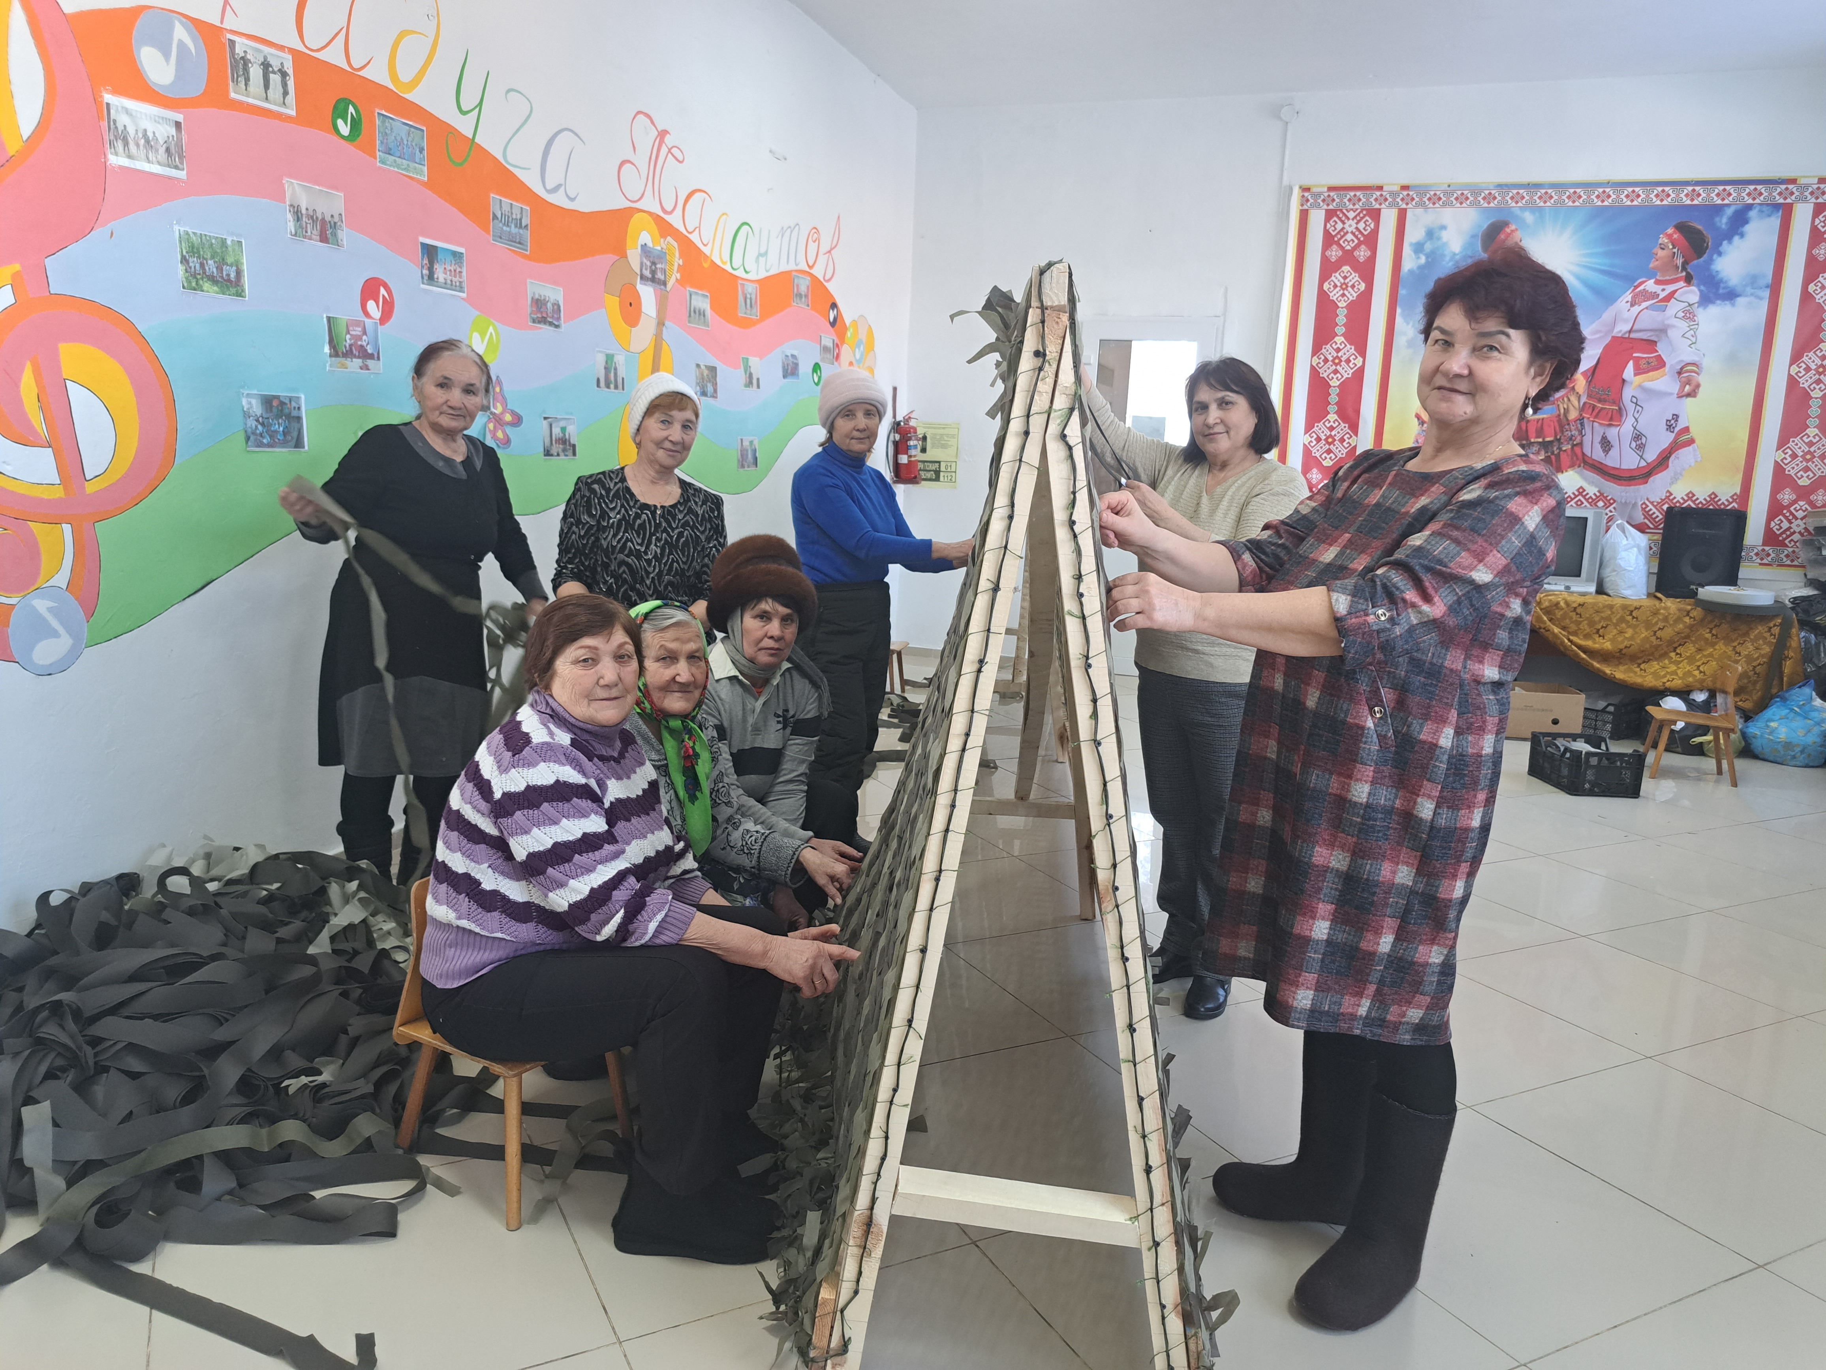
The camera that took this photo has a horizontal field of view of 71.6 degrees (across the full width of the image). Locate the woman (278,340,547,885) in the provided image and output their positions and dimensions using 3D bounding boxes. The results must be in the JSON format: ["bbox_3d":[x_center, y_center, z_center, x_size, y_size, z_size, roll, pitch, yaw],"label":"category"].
[{"bbox_3d":[-1.356,-0.136,3.417,0.600,1.570,0.420,-5,12,-37],"label":"woman"}]

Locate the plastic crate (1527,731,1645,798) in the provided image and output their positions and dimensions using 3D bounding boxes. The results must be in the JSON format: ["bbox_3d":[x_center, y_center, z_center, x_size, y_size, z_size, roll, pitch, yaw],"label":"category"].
[{"bbox_3d":[2.964,0.350,5.579,0.300,0.195,0.385,2,10,0],"label":"plastic crate"}]

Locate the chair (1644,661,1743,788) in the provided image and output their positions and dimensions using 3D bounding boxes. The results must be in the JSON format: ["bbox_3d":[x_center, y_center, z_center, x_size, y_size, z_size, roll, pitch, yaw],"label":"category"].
[{"bbox_3d":[3.572,0.157,5.810,0.340,0.545,0.290,6,11,20],"label":"chair"}]

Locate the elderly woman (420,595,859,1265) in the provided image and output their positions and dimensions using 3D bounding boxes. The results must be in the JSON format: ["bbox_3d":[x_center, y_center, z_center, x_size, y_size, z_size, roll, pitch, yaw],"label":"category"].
[{"bbox_3d":[-0.465,0.382,2.191,0.780,1.040,0.480,5,10,18],"label":"elderly woman"}]

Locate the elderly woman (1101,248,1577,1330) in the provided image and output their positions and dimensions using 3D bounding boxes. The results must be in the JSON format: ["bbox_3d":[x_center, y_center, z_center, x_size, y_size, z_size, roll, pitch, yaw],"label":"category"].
[{"bbox_3d":[0.604,0.173,1.935,0.680,1.620,0.460,-1,11,-20],"label":"elderly woman"}]

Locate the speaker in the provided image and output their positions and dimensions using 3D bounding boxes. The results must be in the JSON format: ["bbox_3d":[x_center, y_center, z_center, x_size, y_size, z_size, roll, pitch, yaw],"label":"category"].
[{"bbox_3d":[4.195,-0.706,6.736,0.325,0.470,0.290,5,10,17],"label":"speaker"}]

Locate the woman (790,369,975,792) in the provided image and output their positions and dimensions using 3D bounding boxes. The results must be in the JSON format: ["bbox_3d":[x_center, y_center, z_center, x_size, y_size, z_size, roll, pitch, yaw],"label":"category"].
[{"bbox_3d":[-0.092,-0.217,4.104,0.580,1.590,0.480,9,12,34],"label":"woman"}]

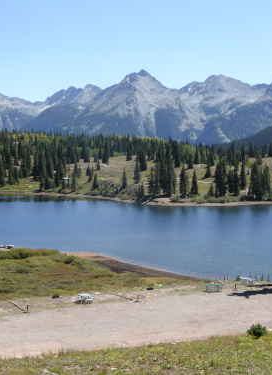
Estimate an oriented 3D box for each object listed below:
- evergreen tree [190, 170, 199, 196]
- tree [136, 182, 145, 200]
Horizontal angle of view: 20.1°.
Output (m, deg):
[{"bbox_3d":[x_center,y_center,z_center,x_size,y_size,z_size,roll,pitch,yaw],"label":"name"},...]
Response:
[{"bbox_3d":[23.353,-1.583,303.000,3.000,9.900,3.000,0,3,0],"label":"evergreen tree"},{"bbox_3d":[2.112,1.594,305.000,2.600,7.000,2.600,0,3,0],"label":"tree"}]

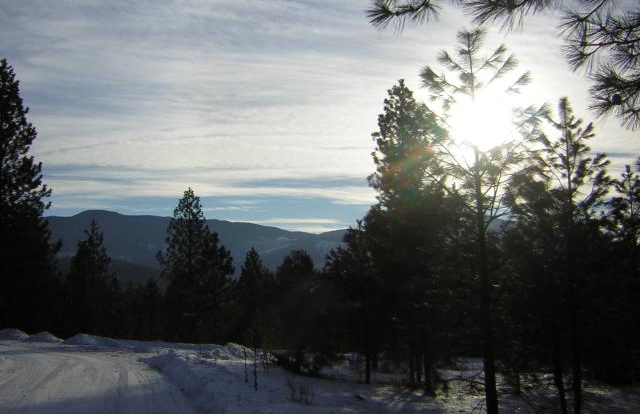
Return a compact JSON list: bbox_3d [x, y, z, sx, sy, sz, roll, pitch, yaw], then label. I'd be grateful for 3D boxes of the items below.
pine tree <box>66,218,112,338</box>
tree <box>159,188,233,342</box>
[{"bbox_3d":[-14.730,4.459,42.535,2.940,7.380,2.850,-1,-8,0],"label":"pine tree"},{"bbox_3d":[-7.039,3.178,37.630,4.180,8.690,4.060,-1,-8,0],"label":"tree"}]

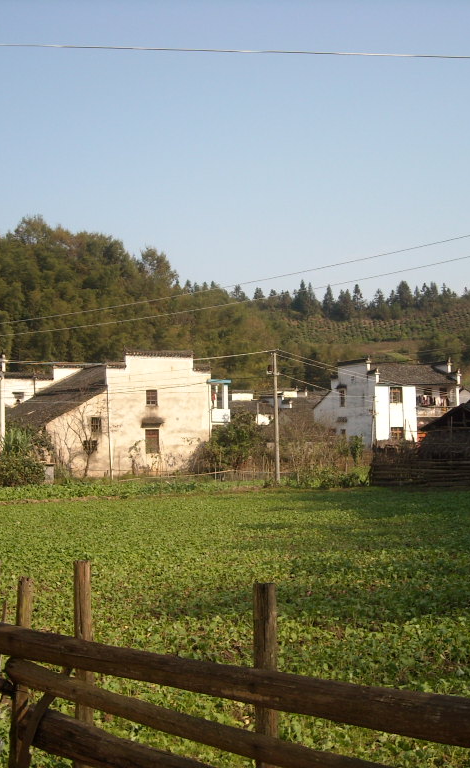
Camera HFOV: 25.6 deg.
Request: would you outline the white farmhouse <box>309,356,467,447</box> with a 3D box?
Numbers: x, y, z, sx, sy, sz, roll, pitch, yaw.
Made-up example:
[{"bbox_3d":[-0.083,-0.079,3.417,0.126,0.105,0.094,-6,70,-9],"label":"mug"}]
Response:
[{"bbox_3d":[12.820,1.949,88.958,8.220,7.900,10.130,0,-2,-25],"label":"white farmhouse"}]

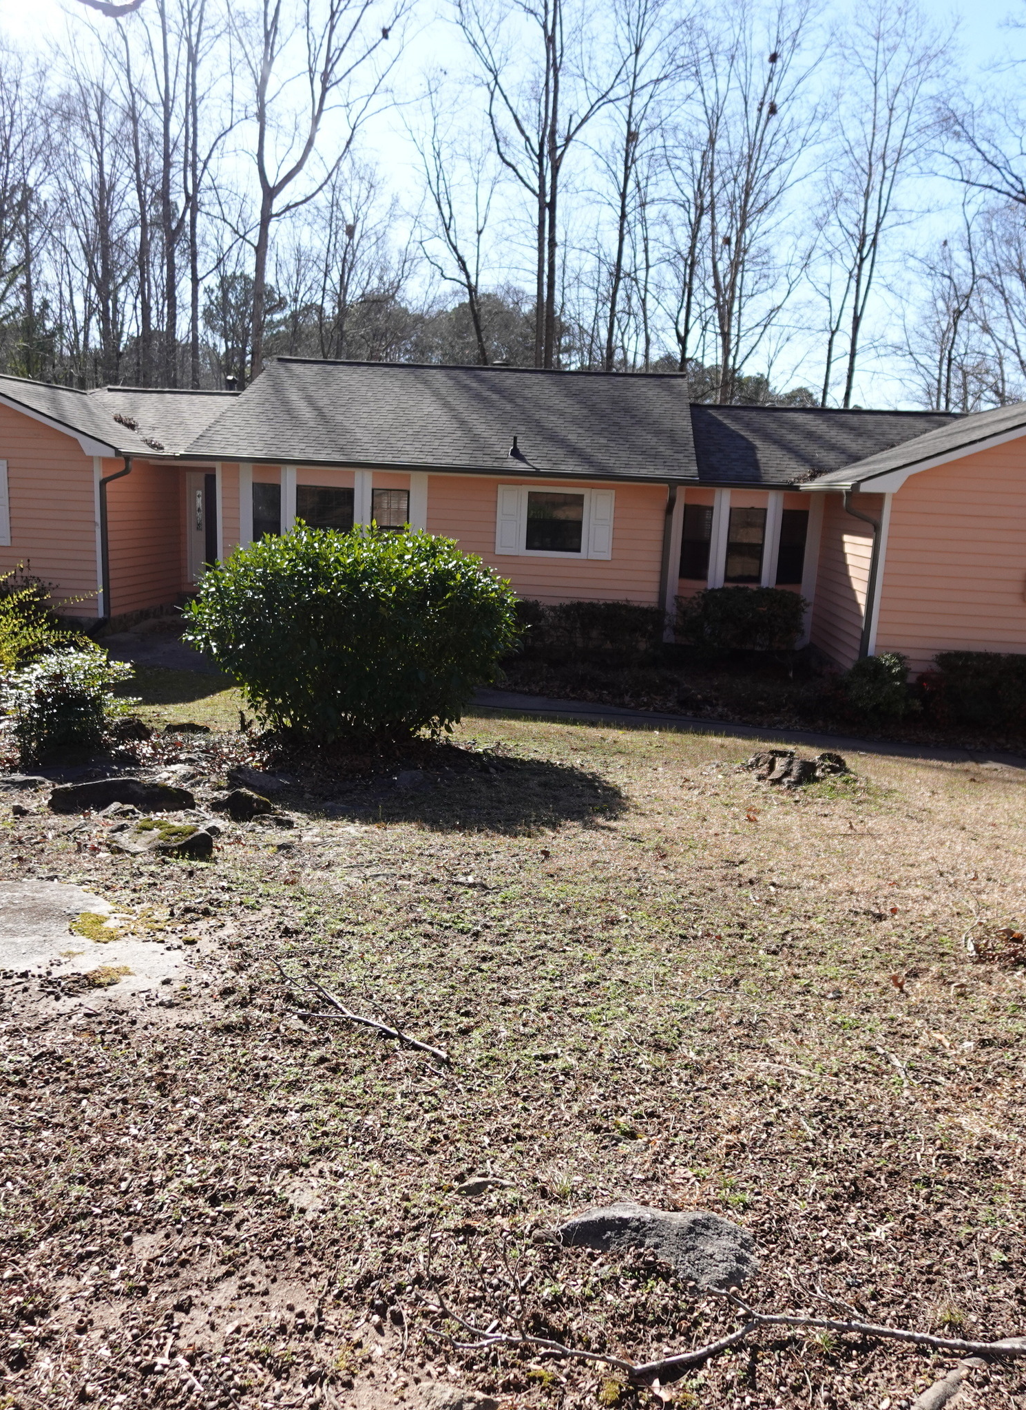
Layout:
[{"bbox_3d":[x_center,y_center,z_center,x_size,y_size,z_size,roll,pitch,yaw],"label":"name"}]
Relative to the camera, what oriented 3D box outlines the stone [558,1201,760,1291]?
[{"bbox_3d":[0.355,1.324,2.604,0.480,0.090,0.300,4,11,6],"label":"stone"}]

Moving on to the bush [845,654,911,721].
[{"bbox_3d":[4.978,-0.237,14.430,0.869,0.972,0.782,6,12,19],"label":"bush"}]

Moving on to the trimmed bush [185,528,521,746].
[{"bbox_3d":[-1.647,-0.754,11.132,3.451,2.185,3.106,1,11,-8],"label":"trimmed bush"}]

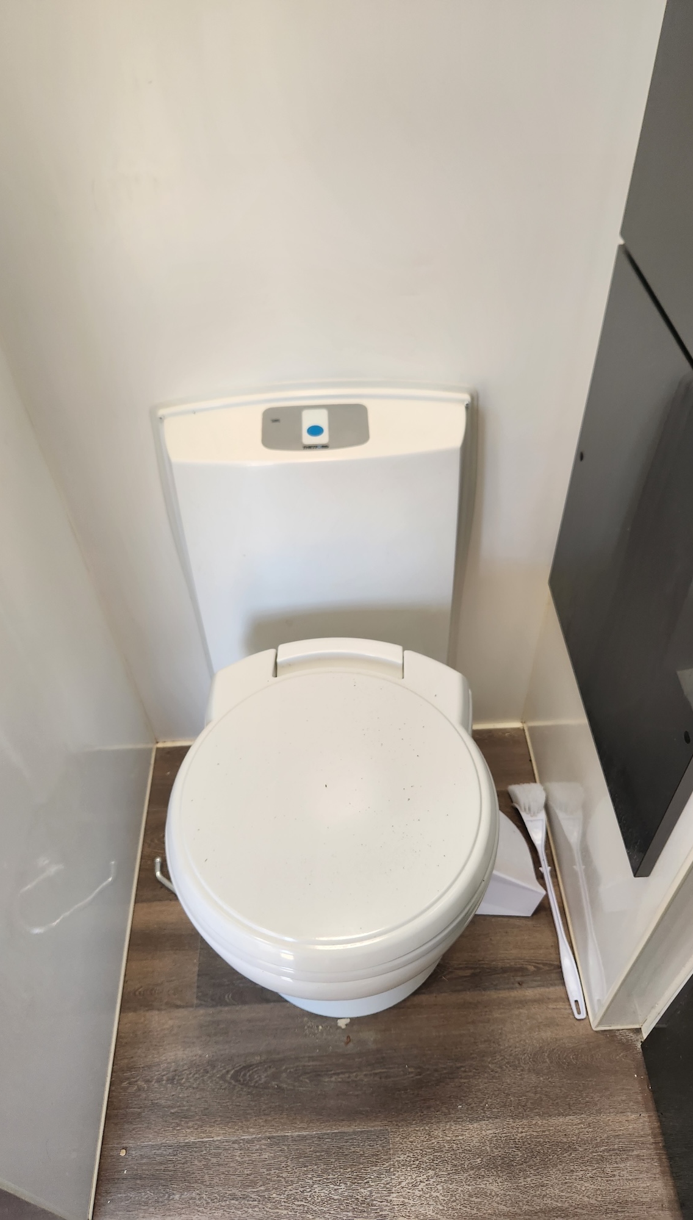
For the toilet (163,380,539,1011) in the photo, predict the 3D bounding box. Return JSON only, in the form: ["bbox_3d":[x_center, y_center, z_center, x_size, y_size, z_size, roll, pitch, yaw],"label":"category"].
[{"bbox_3d":[-0.013,0.193,1.052,0.394,0.749,0.582,-3,48,1],"label":"toilet"}]

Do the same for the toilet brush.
[{"bbox_3d":[0.319,0.443,1.277,0.060,0.050,0.366,-6,50,-1],"label":"toilet brush"}]

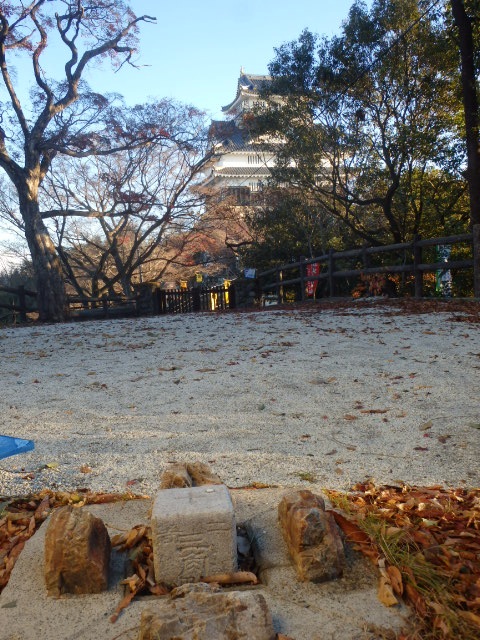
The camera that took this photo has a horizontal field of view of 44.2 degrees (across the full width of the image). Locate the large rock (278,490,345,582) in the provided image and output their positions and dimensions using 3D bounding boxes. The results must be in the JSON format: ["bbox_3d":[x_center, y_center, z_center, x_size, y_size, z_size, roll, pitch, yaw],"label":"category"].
[{"bbox_3d":[0.130,0.400,1.128,0.095,0.128,0.150,-2,3,-8],"label":"large rock"}]

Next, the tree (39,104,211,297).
[{"bbox_3d":[-4.100,-4.171,21.000,5.900,6.700,5.200,-1,3,0],"label":"tree"}]

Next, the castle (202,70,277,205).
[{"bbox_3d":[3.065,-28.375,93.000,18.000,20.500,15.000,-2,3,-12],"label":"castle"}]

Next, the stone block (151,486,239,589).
[{"bbox_3d":[-0.087,0.405,1.121,0.150,0.130,0.150,-2,3,-6],"label":"stone block"}]

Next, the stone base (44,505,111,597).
[{"bbox_3d":[-0.285,0.413,1.087,0.112,0.128,0.120,-2,3,-8],"label":"stone base"}]

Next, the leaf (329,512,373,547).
[{"bbox_3d":[0.228,0.429,1.222,0.045,0.040,0.105,-4,4,-43],"label":"leaf"}]

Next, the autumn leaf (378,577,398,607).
[{"bbox_3d":[0.249,0.449,0.994,0.034,0.022,0.080,-1,3,5],"label":"autumn leaf"}]

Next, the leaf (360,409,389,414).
[{"bbox_3d":[0.536,0.363,2.360,0.115,0.020,0.050,-1,3,0],"label":"leaf"}]

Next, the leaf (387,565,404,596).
[{"bbox_3d":[0.270,0.444,1.026,0.030,0.022,0.080,-1,3,5],"label":"leaf"}]

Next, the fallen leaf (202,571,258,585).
[{"bbox_3d":[-0.017,0.460,1.065,0.096,0.022,0.028,-2,3,-3],"label":"fallen leaf"}]

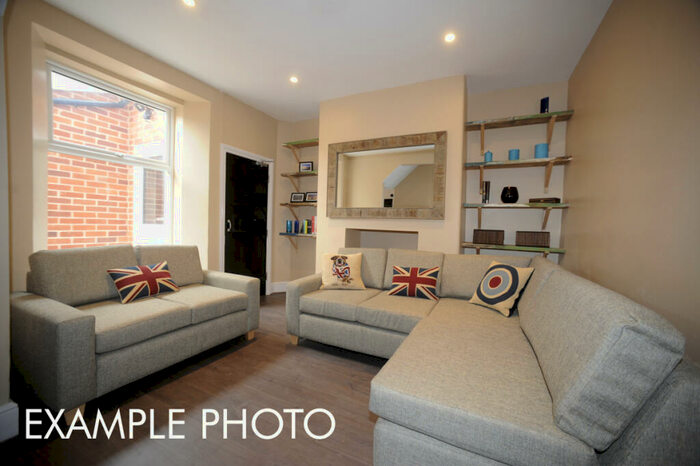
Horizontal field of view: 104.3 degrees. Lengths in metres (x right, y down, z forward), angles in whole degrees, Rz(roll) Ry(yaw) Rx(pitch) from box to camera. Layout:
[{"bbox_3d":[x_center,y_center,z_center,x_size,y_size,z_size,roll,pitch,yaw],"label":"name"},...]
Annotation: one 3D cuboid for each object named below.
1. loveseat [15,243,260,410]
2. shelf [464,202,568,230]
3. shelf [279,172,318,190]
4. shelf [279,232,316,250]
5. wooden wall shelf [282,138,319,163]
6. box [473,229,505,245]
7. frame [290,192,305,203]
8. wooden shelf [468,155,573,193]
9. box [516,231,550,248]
[{"bbox_3d":[-1.612,0.570,2.233,0.955,0.876,1.397,3,2,26],"label":"loveseat"},{"bbox_3d":[1.775,-0.168,3.010,0.968,0.276,0.237,2,2,24],"label":"shelf"},{"bbox_3d":[-0.646,-0.738,4.078,0.768,0.271,0.237,2,2,24],"label":"shelf"},{"bbox_3d":[-0.674,0.152,4.105,0.773,0.276,0.237,2,2,24],"label":"shelf"},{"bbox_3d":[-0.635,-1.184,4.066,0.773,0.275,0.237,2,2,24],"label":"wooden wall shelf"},{"bbox_3d":[1.577,0.049,3.096,0.301,0.162,0.187,2,2,24],"label":"box"},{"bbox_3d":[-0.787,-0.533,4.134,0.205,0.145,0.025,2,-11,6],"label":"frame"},{"bbox_3d":[1.788,-0.609,2.998,0.978,0.319,0.237,2,2,24],"label":"wooden shelf"},{"bbox_3d":[1.957,0.066,2.928,0.295,0.162,0.187,2,2,24],"label":"box"}]

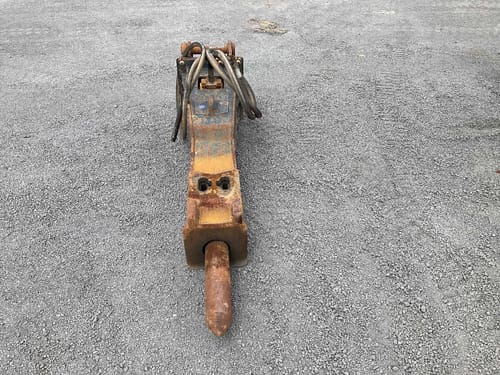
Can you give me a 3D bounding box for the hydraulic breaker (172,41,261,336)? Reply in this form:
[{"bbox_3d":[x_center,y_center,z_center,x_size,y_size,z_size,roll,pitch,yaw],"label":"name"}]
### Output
[{"bbox_3d":[-0.196,-0.228,2.434,0.560,0.530,2.230,-3,39,-4],"label":"hydraulic breaker"}]

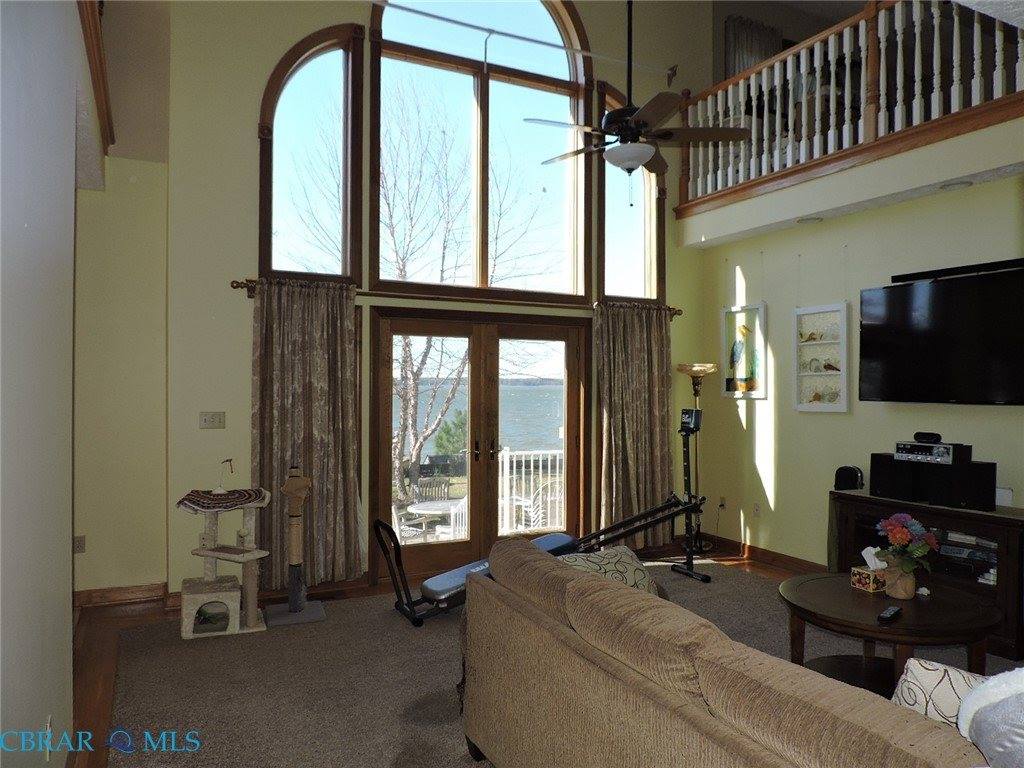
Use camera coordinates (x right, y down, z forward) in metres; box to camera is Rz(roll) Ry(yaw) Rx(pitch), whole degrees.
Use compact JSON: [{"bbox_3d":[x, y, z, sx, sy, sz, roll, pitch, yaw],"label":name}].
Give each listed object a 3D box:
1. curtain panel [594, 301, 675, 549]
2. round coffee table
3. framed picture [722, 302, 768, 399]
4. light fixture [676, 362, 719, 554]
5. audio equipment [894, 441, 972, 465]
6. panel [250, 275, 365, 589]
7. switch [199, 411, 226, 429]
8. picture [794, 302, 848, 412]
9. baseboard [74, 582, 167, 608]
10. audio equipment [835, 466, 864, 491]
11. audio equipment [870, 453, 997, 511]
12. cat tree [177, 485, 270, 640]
[{"bbox_3d":[1.117,0.362,6.451,0.770,2.160,0.130,0,0,-26],"label":"curtain panel"},{"bbox_3d":[1.780,1.284,3.419,0.951,0.495,0.951,0,0,0],"label":"round coffee table"},{"bbox_3d":[2.099,-0.287,6.446,0.035,0.844,0.503,0,0,-26],"label":"framed picture"},{"bbox_3d":[1.736,0.690,6.644,0.360,1.750,0.360,0,0,0],"label":"light fixture"},{"bbox_3d":[2.746,0.446,4.643,0.210,0.118,0.400,0,0,-26],"label":"audio equipment"},{"bbox_3d":[-1.481,0.351,5.178,0.750,2.160,0.130,0,0,-26],"label":"panel"},{"bbox_3d":[-2.097,0.257,4.981,0.163,0.115,0.014,0,0,-26],"label":"switch"},{"bbox_3d":[2.472,-0.201,5.684,0.035,0.839,0.469,0,0,-26],"label":"picture"},{"bbox_3d":[-2.671,1.451,4.878,0.540,0.107,0.020,0,0,-27],"label":"baseboard"},{"bbox_3d":[2.388,0.675,5.054,0.180,0.165,0.110,0,0,45],"label":"audio equipment"},{"bbox_3d":[2.724,0.621,4.608,0.700,0.275,0.240,0,0,45],"label":"audio equipment"},{"bbox_3d":[-1.815,1.084,4.467,0.530,0.850,0.460,0,0,-27],"label":"cat tree"}]

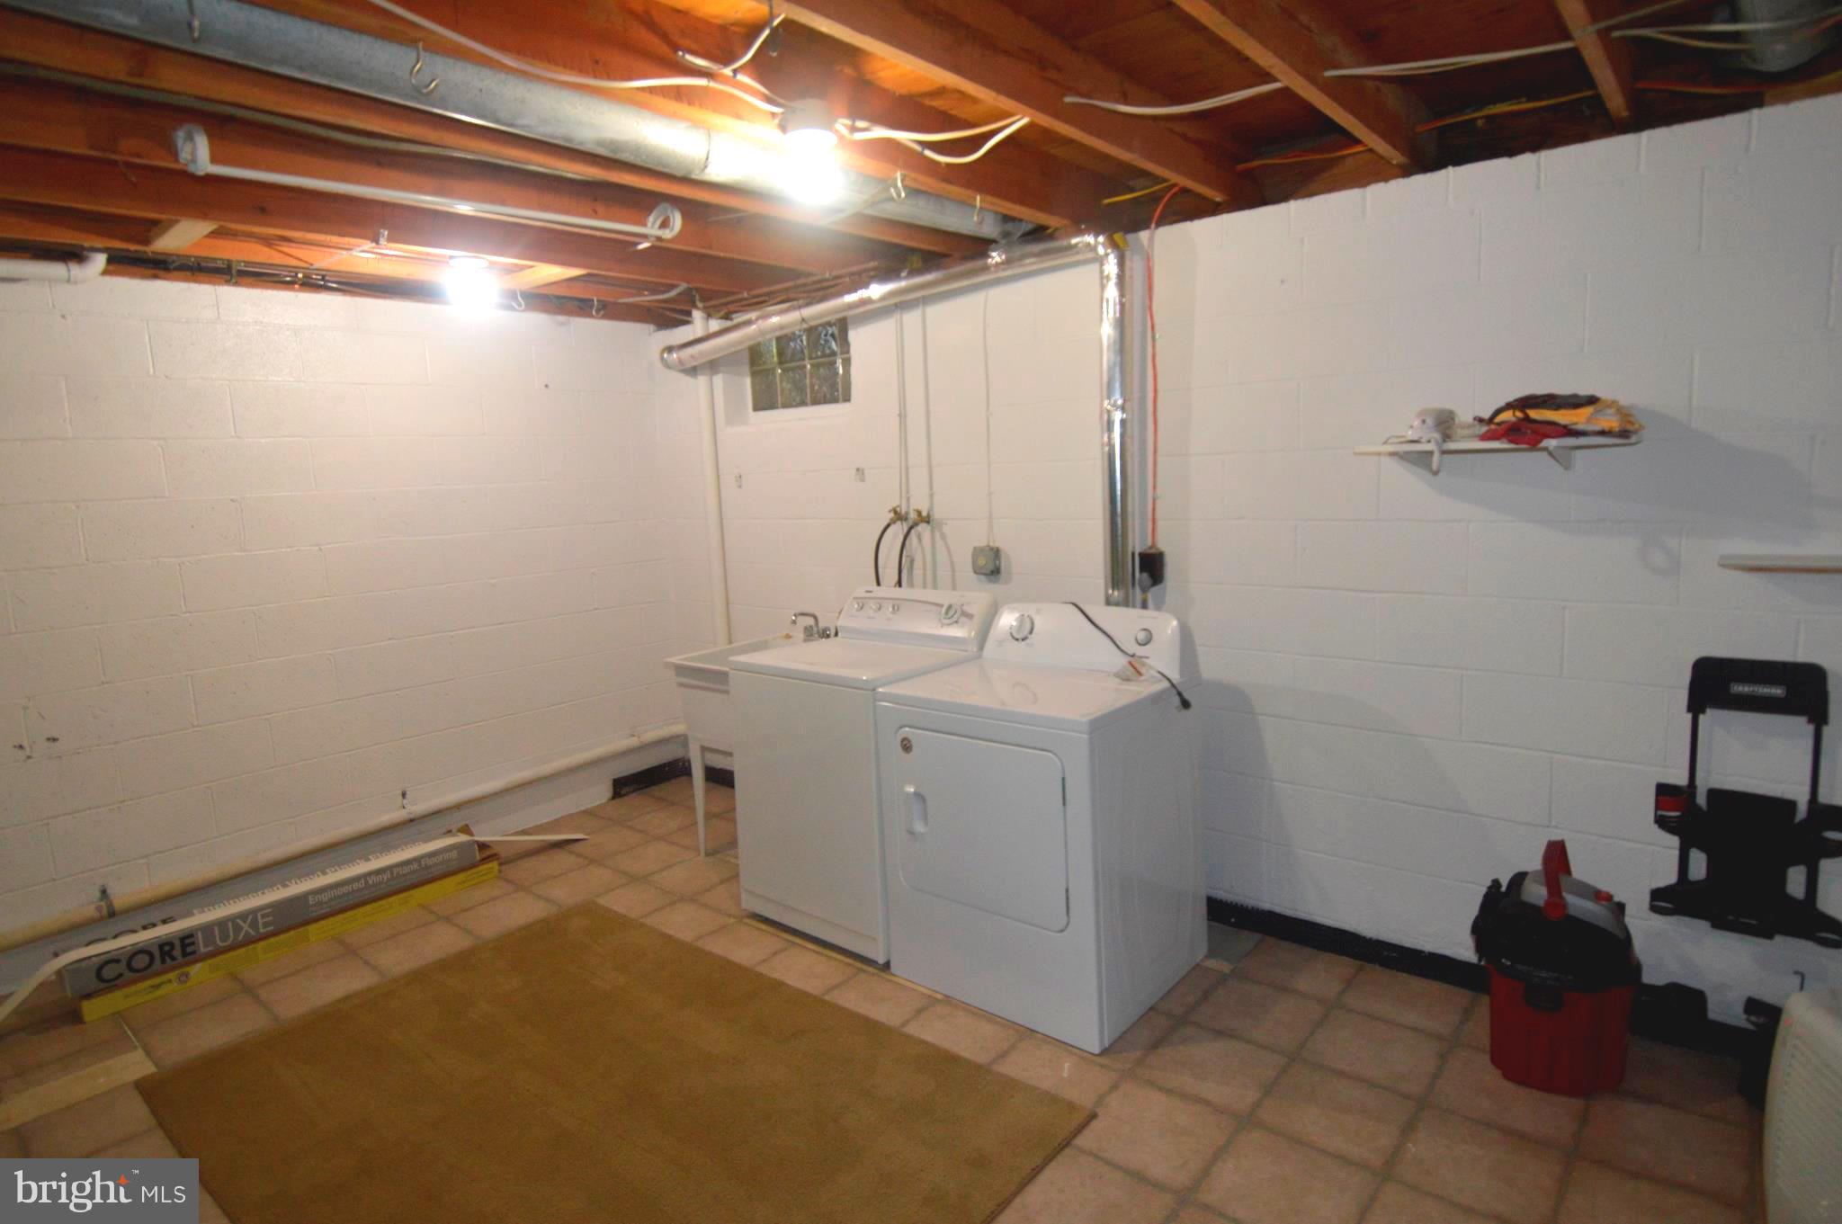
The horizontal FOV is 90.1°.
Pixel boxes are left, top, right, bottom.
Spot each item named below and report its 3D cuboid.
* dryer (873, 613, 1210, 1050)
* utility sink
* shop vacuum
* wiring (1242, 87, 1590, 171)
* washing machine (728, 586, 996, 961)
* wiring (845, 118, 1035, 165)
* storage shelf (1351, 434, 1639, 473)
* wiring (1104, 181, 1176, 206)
[{"bbox_3d":[0.363,0.566,2.808,0.724,1.097,0.658,5,10,40],"label":"dryer"},{"bbox_3d":[-0.581,0.584,3.826,0.581,0.847,0.643,5,10,40],"label":"utility sink"},{"bbox_3d":[1.602,0.866,2.308,0.296,0.551,0.316,-9,11,-41],"label":"shop vacuum"},{"bbox_3d":[1.322,-1.325,2.549,0.908,0.066,0.061,4,10,38],"label":"wiring"},{"bbox_3d":[-0.194,0.508,3.277,0.704,1.122,0.663,5,10,40],"label":"washing machine"},{"bbox_3d":[0.048,-1.140,2.212,0.449,0.102,0.092,1,9,24],"label":"wiring"},{"bbox_3d":[1.455,-0.393,2.334,0.602,0.087,0.275,5,11,41],"label":"storage shelf"},{"bbox_3d":[0.709,-1.376,3.013,0.286,0.051,0.051,4,10,38],"label":"wiring"}]

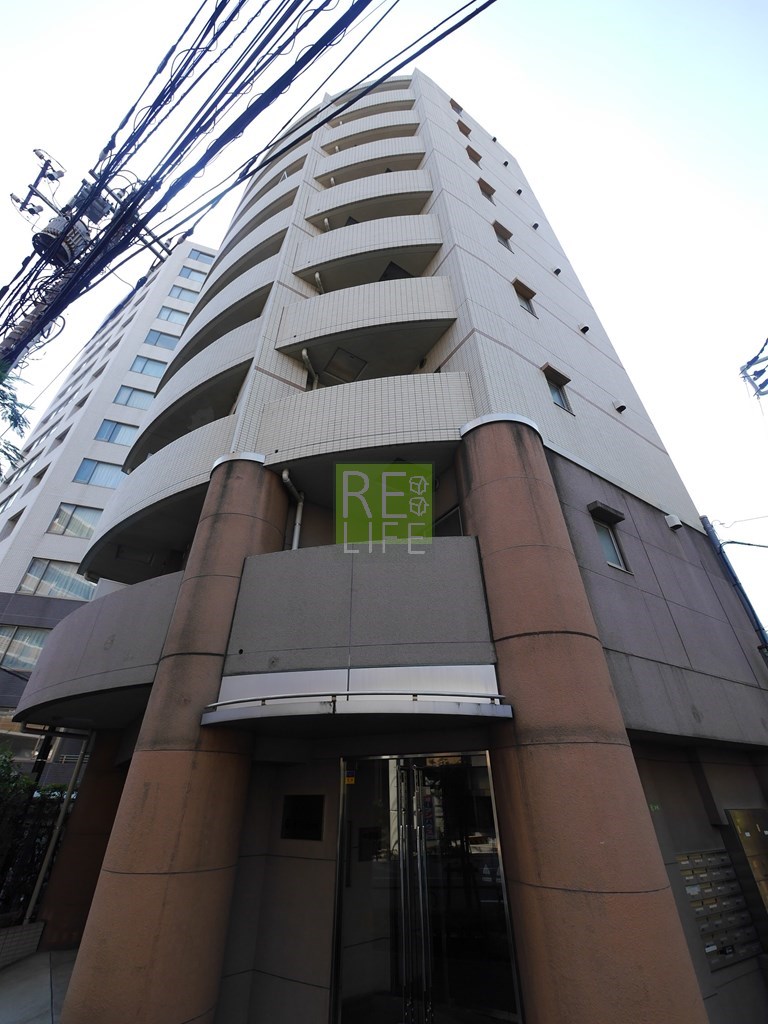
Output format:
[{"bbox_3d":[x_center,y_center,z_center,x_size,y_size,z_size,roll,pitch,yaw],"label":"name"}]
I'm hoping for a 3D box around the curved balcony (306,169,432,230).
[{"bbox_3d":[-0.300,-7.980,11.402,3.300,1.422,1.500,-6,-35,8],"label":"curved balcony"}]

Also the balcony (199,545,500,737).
[{"bbox_3d":[-0.256,1.280,4.686,3.150,2.000,1.200,-6,-34,8],"label":"balcony"}]

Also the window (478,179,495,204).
[{"bbox_3d":[3.007,-9.256,12.006,0.600,0.900,0.200,19,-39,-27],"label":"window"}]

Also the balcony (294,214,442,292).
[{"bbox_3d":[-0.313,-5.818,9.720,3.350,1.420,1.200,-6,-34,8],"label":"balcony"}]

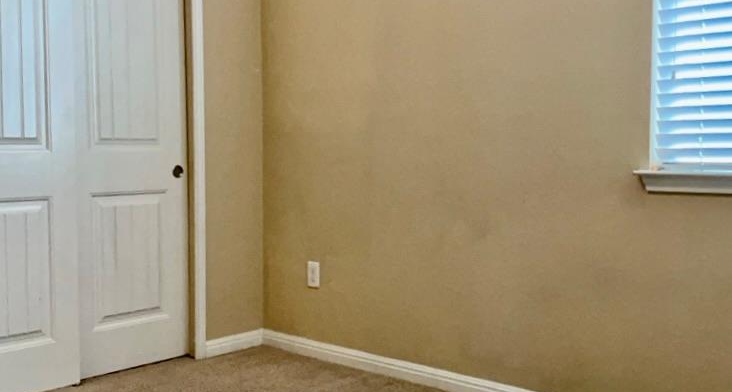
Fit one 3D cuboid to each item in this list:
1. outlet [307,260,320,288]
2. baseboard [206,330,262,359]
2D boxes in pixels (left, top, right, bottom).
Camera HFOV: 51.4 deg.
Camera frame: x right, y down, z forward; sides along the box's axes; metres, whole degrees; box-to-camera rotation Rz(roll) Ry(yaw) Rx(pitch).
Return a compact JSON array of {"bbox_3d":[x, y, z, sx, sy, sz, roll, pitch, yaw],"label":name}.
[{"bbox_3d":[-0.248,0.375,3.643,0.074,0.118,0.010,3,4,42],"label":"outlet"},{"bbox_3d":[-0.654,0.728,3.781,0.015,0.082,0.355,3,4,42],"label":"baseboard"}]

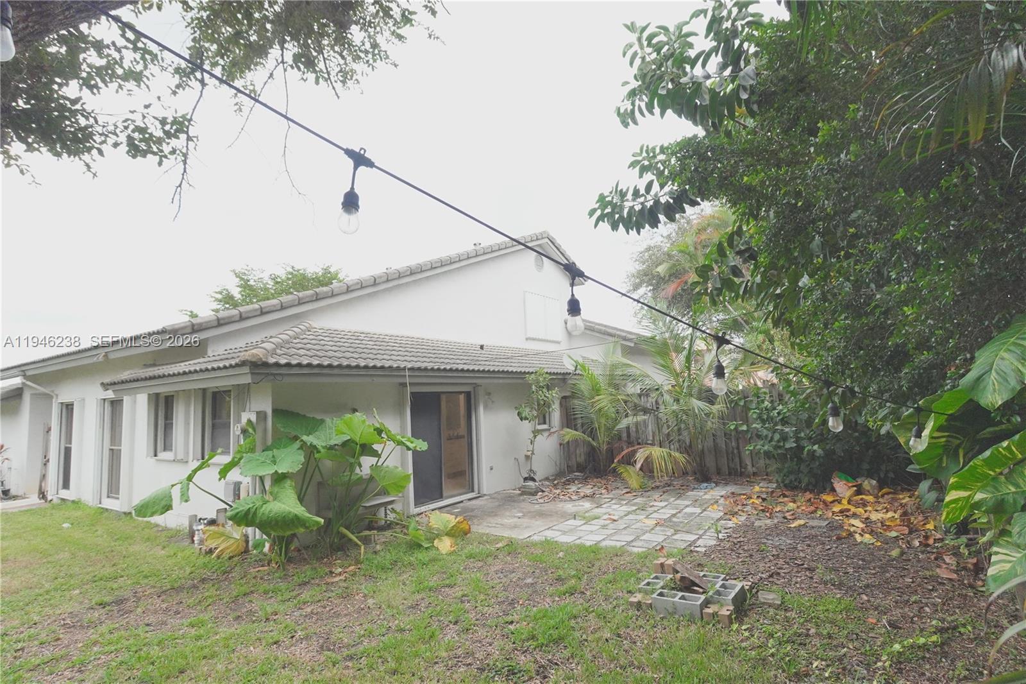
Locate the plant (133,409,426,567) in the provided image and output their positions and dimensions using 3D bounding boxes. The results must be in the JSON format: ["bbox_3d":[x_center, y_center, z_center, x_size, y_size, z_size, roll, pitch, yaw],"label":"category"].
[{"bbox_3d":[-2.939,1.821,6.536,3.400,1.860,1.700,-3,-6,0],"label":"plant"}]

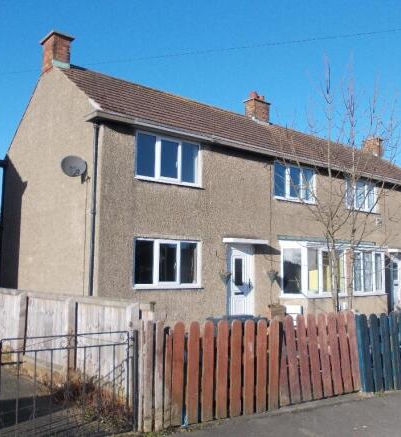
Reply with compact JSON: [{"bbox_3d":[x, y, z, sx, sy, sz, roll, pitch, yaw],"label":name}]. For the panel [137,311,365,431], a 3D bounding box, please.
[{"bbox_3d":[0.816,1.712,5.658,3.350,1.090,0.090,5,-7,-33],"label":"panel"}]

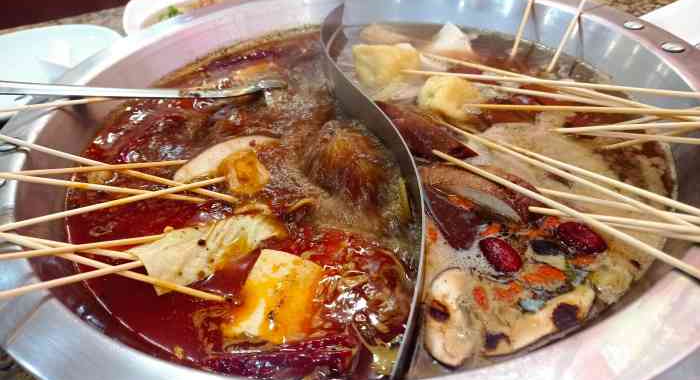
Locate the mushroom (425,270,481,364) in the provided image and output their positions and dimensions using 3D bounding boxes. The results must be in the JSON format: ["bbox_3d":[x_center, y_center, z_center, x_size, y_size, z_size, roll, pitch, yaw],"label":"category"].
[{"bbox_3d":[0.041,0.051,0.225,0.024,0.017,0.046,-1,39,6],"label":"mushroom"}]

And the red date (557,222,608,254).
[{"bbox_3d":[0.102,0.021,0.249,0.023,0.013,0.015,28,49,35],"label":"red date"}]

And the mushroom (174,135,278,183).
[{"bbox_3d":[-0.070,-0.017,0.318,0.061,0.020,0.032,-21,41,-18],"label":"mushroom"}]

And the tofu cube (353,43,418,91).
[{"bbox_3d":[0.024,-0.081,0.377,0.035,0.028,0.029,18,44,27],"label":"tofu cube"}]

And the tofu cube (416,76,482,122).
[{"bbox_3d":[0.061,-0.056,0.347,0.034,0.031,0.040,-32,45,-29],"label":"tofu cube"}]

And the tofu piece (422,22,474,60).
[{"bbox_3d":[0.072,-0.105,0.412,0.037,0.028,0.029,-1,39,6],"label":"tofu piece"}]

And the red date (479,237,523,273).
[{"bbox_3d":[0.065,0.028,0.246,0.014,0.013,0.022,-27,43,-24],"label":"red date"}]

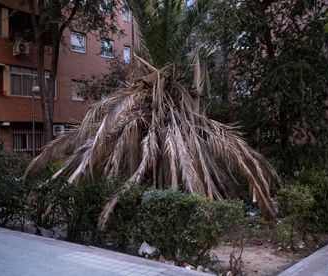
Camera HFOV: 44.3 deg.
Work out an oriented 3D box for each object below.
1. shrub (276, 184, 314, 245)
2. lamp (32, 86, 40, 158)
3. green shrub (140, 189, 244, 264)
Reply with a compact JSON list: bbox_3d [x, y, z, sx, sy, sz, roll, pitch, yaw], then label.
[{"bbox_3d":[1.900,1.100,5.820,0.560,0.840,0.580,1,2,41],"label":"shrub"},{"bbox_3d":[-5.430,-0.450,17.000,0.300,3.400,0.300,0,1,18],"label":"lamp"},{"bbox_3d":[0.340,1.110,5.200,1.300,0.840,0.800,1,2,34],"label":"green shrub"}]

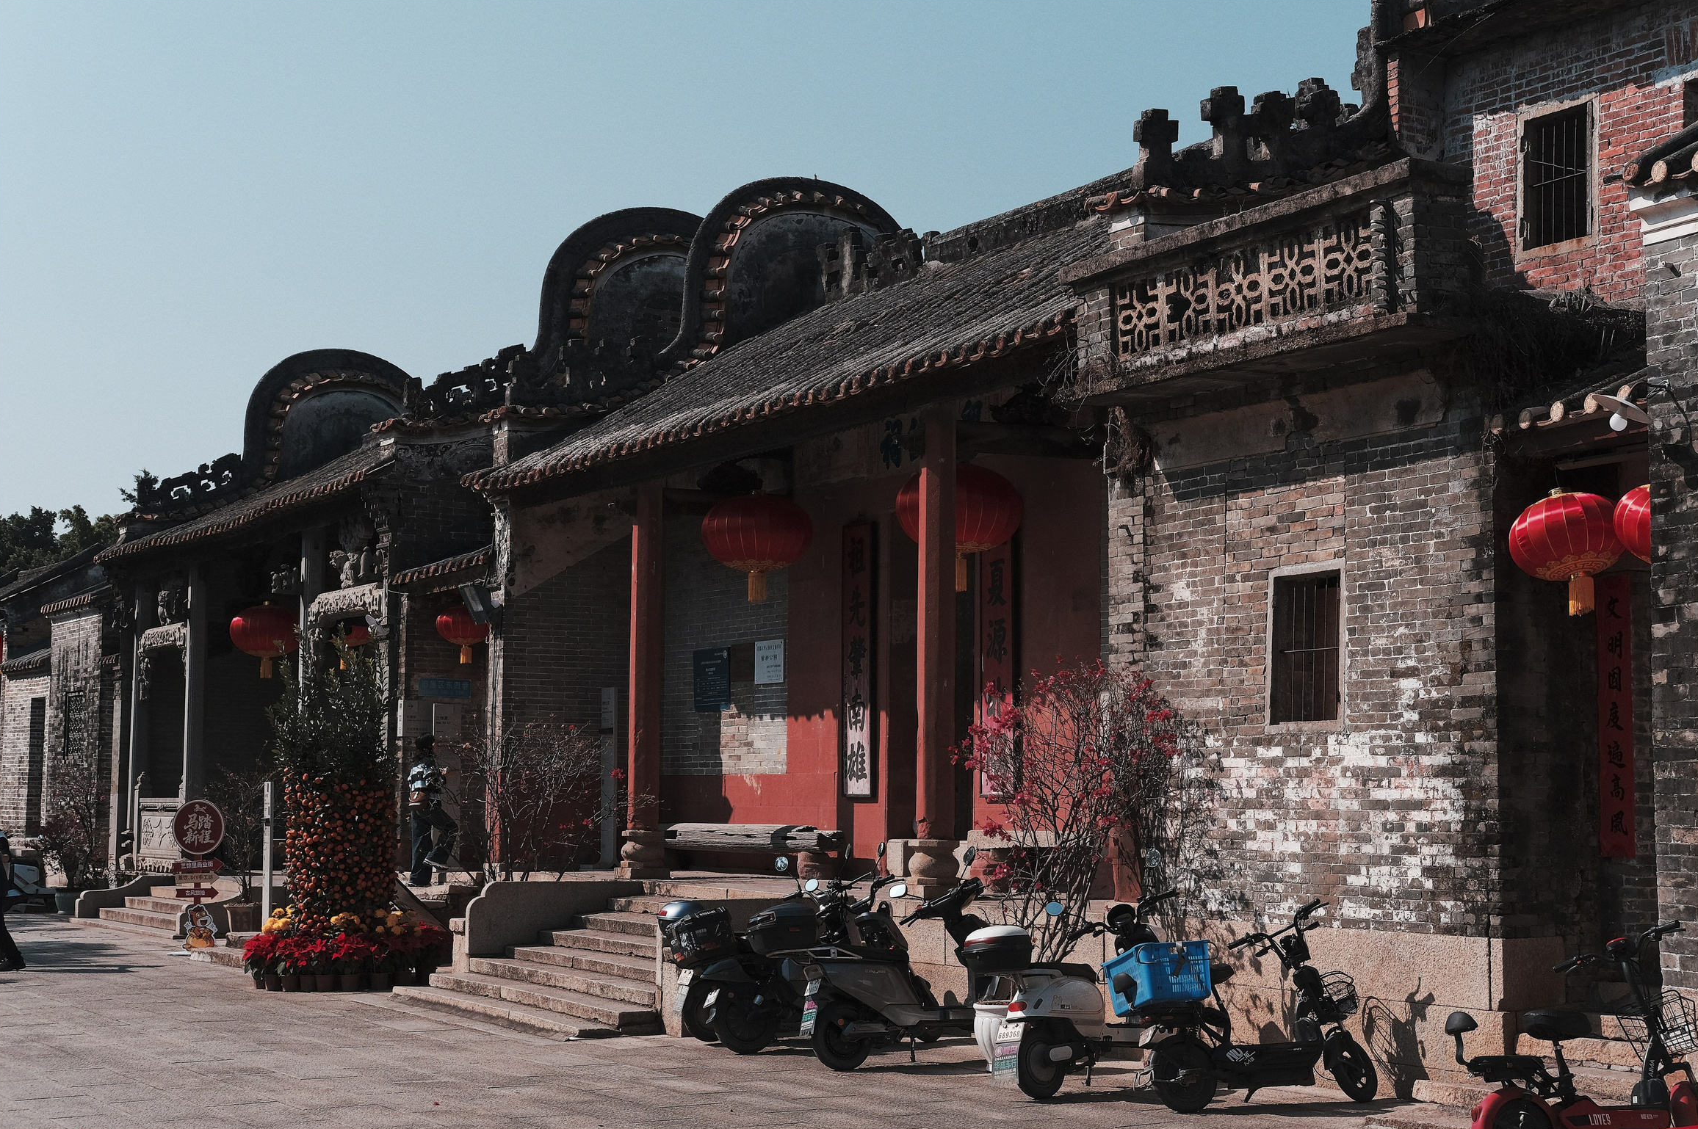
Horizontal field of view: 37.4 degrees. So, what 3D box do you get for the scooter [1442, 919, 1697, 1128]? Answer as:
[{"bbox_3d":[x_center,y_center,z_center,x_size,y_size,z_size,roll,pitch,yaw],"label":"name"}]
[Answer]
[{"bbox_3d":[3.549,2.252,11.931,1.540,1.080,0.620,3,-6,-23],"label":"scooter"}]

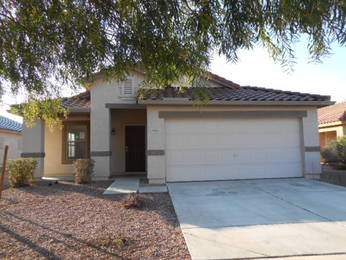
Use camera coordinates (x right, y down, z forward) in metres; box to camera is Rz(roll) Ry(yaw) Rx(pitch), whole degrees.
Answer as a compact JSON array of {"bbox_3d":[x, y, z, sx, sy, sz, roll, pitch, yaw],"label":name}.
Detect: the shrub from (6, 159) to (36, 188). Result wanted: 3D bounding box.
[{"bbox_3d":[-4.713,1.336,8.097,0.878,0.893,0.852,-1,-4,-7],"label":"shrub"}]

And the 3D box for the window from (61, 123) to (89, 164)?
[{"bbox_3d":[-3.730,0.493,10.008,1.046,1.648,0.138,-1,-4,-7],"label":"window"}]

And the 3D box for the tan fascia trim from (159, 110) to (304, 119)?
[{"bbox_3d":[2.117,-0.528,8.847,5.198,0.217,0.099,-1,-4,-7],"label":"tan fascia trim"}]

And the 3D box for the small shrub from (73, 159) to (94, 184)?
[{"bbox_3d":[-2.977,1.366,8.655,0.708,0.831,0.686,-1,-4,-7],"label":"small shrub"}]

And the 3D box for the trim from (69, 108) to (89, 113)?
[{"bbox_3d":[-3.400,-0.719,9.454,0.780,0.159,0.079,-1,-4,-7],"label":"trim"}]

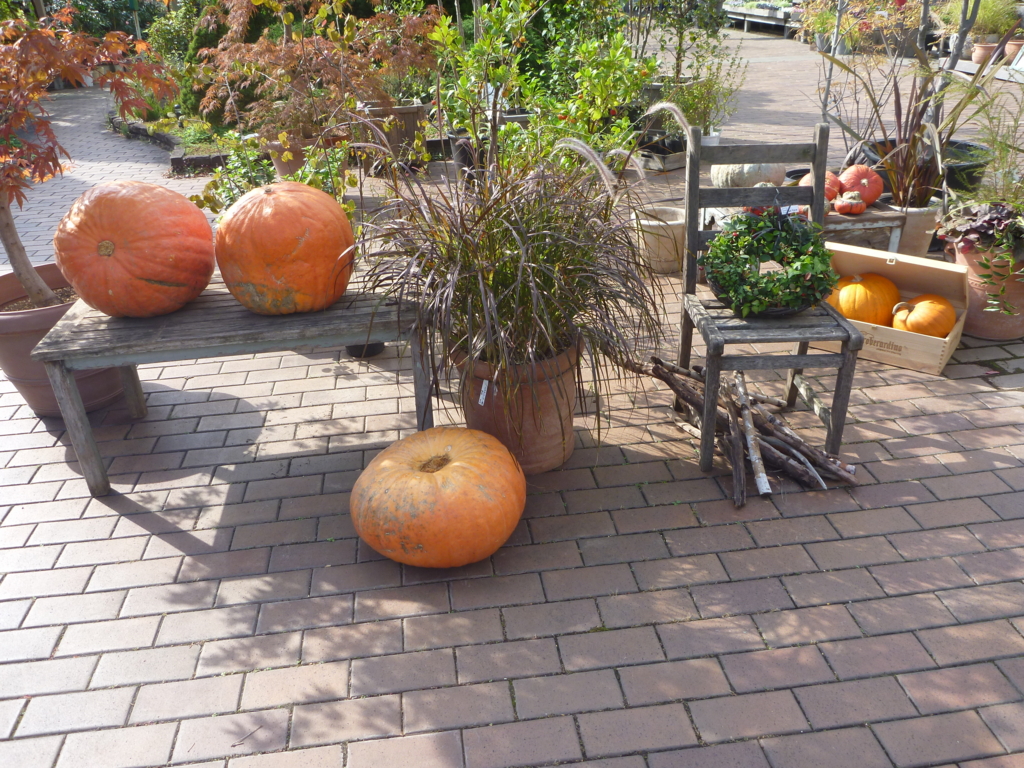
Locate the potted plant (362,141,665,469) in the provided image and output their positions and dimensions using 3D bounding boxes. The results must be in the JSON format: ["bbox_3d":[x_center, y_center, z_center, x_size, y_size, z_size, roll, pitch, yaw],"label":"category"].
[{"bbox_3d":[0.011,-0.224,2.590,0.920,0.980,0.860,-5,27,-6],"label":"potted plant"}]

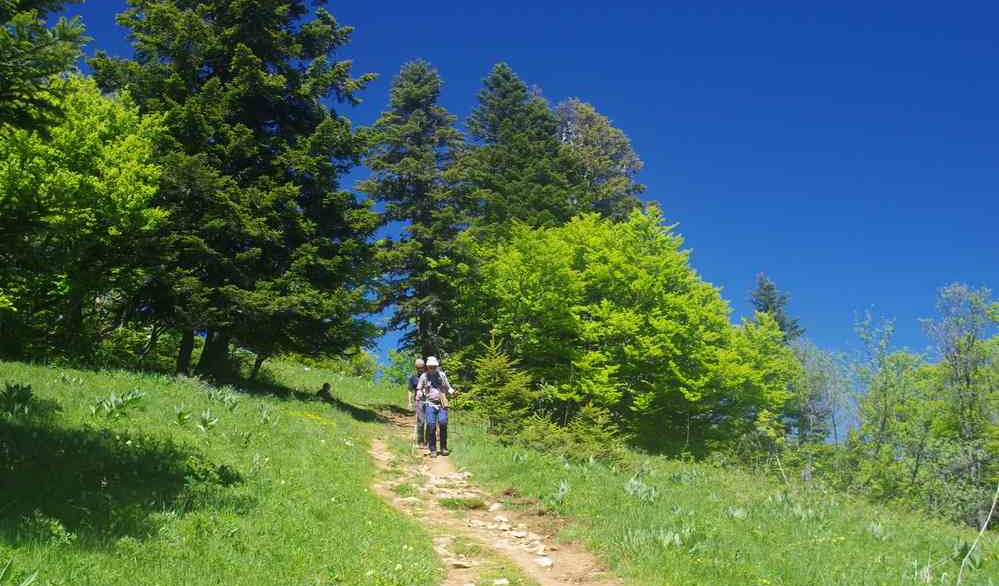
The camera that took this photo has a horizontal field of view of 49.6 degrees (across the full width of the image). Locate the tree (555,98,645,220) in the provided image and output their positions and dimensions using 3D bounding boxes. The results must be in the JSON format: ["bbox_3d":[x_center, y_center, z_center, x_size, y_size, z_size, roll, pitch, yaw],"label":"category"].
[{"bbox_3d":[4.214,-1.456,48.000,5.400,14.816,5.400,0,-8,0],"label":"tree"}]

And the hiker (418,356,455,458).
[{"bbox_3d":[-1.036,1.870,17.800,0.600,1.653,0.480,0,-8,-3],"label":"hiker"}]

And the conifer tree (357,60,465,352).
[{"bbox_3d":[-2.994,-2.335,40.000,4.100,12.993,4.100,0,-8,0],"label":"conifer tree"}]

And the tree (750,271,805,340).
[{"bbox_3d":[16.954,4.179,66.000,5.200,10.980,5.200,0,-8,0],"label":"tree"}]

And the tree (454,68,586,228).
[{"bbox_3d":[0.935,-2.292,44.000,5.800,14.693,5.800,0,-8,0],"label":"tree"}]

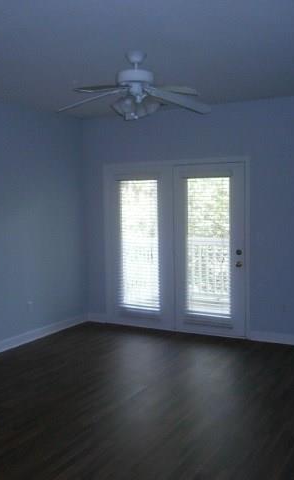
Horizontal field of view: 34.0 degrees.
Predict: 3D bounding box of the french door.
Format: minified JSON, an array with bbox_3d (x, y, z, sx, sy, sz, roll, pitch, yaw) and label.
[{"bbox_3d":[0.316,0.087,6.038,1.950,2.100,0.100,2,5,30],"label":"french door"}]

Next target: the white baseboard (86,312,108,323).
[{"bbox_3d":[-0.685,1.082,6.694,0.320,0.125,0.020,2,5,30],"label":"white baseboard"}]

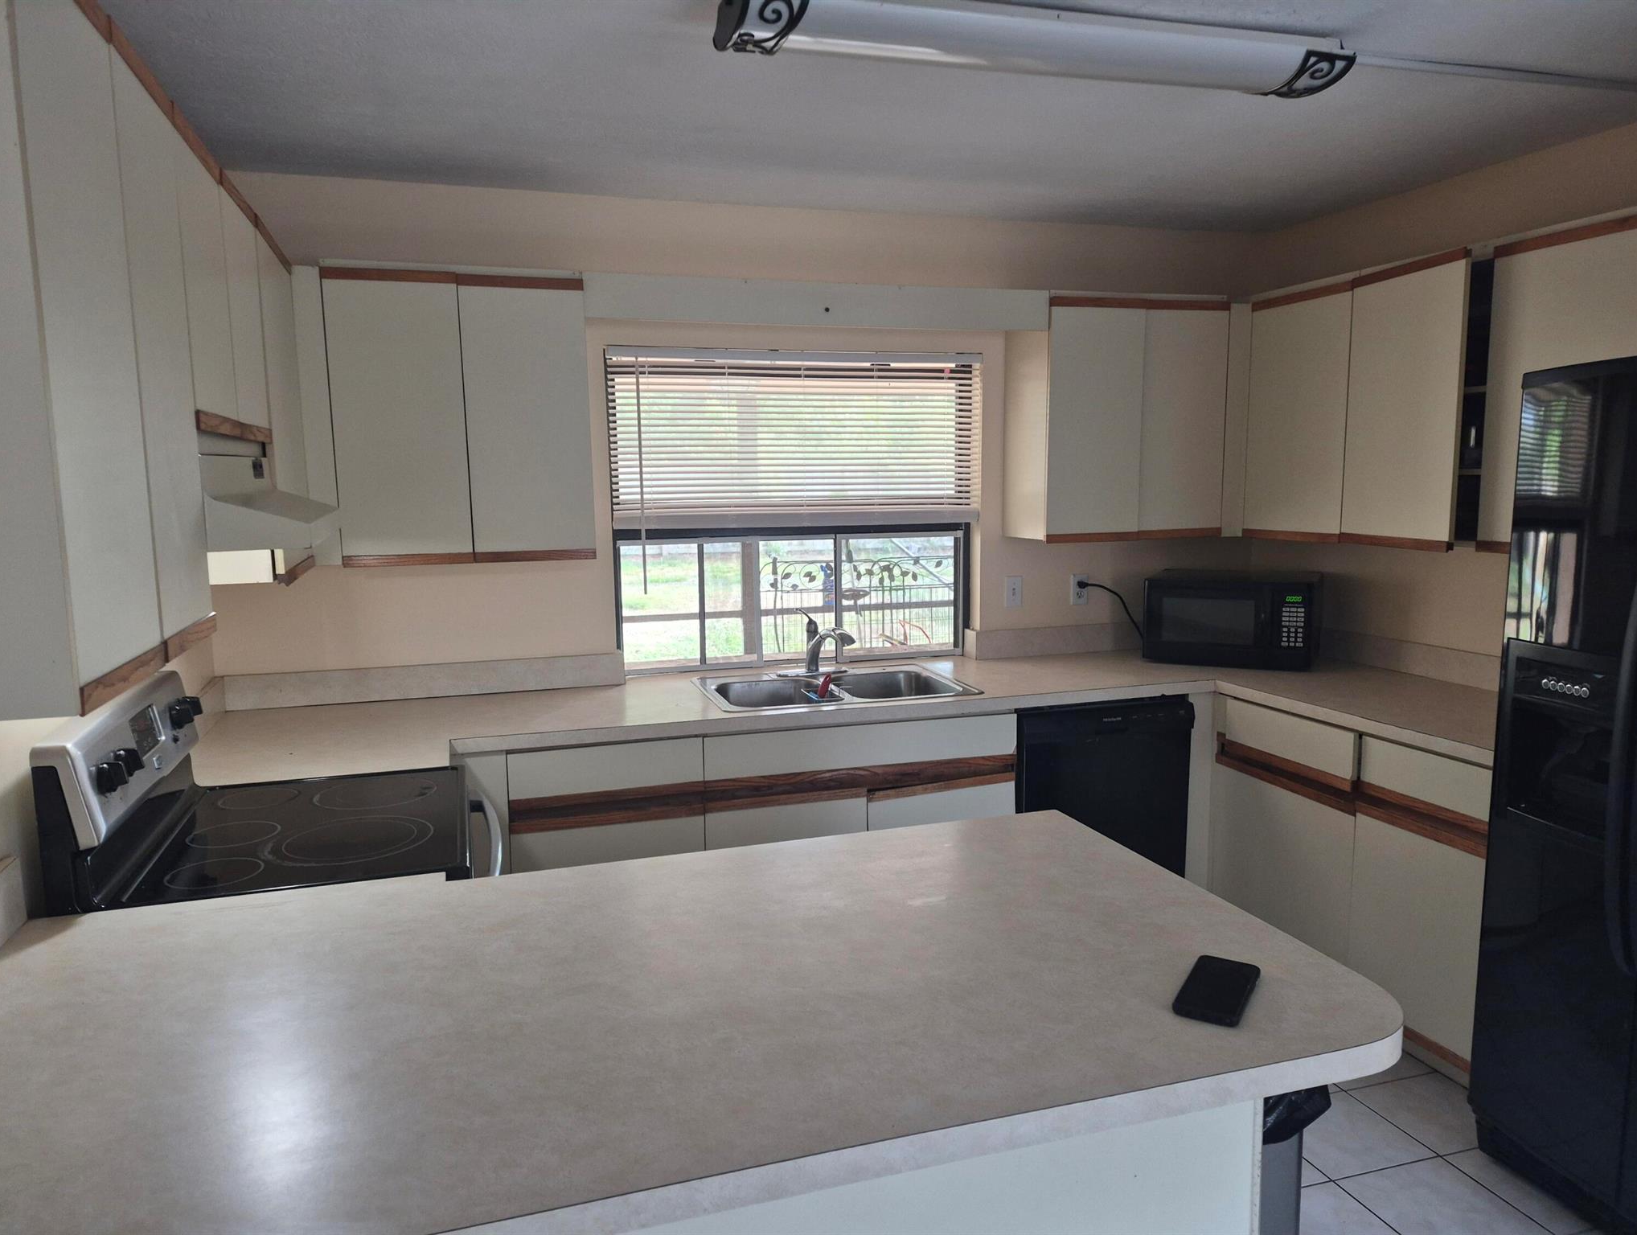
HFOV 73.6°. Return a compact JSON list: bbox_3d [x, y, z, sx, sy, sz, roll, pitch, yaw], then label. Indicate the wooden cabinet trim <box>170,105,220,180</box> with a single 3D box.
[{"bbox_3d":[-1.040,-0.780,1.815,0.022,0.032,0.354,-3,8,-18],"label":"wooden cabinet trim"}]

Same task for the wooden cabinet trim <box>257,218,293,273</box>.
[{"bbox_3d":[-1.304,-0.881,2.605,0.021,0.031,0.548,-3,8,-18],"label":"wooden cabinet trim"}]

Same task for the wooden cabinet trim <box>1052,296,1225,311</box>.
[{"bbox_3d":[1.104,-1.067,3.744,0.714,0.031,0.021,-3,8,-18],"label":"wooden cabinet trim"}]

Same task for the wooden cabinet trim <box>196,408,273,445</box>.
[{"bbox_3d":[-1.088,-0.347,2.035,0.022,0.031,0.731,-3,8,-18],"label":"wooden cabinet trim"}]

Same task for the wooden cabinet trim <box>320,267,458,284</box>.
[{"bbox_3d":[-1.171,-0.934,2.997,0.349,0.030,0.021,-3,8,-18],"label":"wooden cabinet trim"}]

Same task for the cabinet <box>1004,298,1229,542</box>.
[{"bbox_3d":[1.063,-0.694,3.930,0.712,0.818,0.311,-3,8,-18],"label":"cabinet"}]

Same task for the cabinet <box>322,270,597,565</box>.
[{"bbox_3d":[-1.047,-0.574,3.237,0.698,0.810,0.311,-3,8,-18],"label":"cabinet"}]

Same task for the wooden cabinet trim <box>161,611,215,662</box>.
[{"bbox_3d":[-0.900,0.026,1.556,0.022,0.036,0.314,-3,8,-18],"label":"wooden cabinet trim"}]

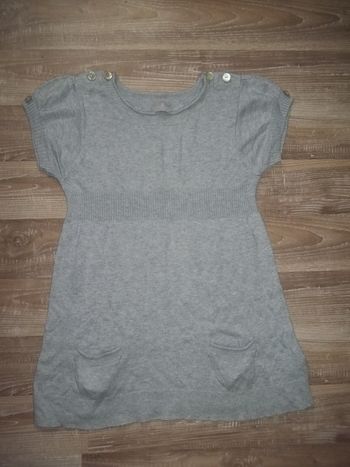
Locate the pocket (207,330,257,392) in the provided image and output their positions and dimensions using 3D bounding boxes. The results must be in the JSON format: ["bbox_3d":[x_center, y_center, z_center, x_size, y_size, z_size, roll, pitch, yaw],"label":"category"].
[{"bbox_3d":[0.087,0.196,0.662,0.075,0.014,0.086,-4,87,-3],"label":"pocket"}]

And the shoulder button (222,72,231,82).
[{"bbox_3d":[0.082,-0.246,0.682,0.013,0.004,0.013,0,87,-3],"label":"shoulder button"}]

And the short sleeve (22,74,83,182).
[{"bbox_3d":[-0.189,-0.162,0.665,0.091,0.030,0.163,0,87,-3],"label":"short sleeve"}]

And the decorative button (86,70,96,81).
[{"bbox_3d":[-0.130,-0.244,0.671,0.013,0.004,0.013,0,87,-3],"label":"decorative button"}]

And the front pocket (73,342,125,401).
[{"bbox_3d":[-0.116,0.209,0.651,0.074,0.014,0.082,-4,87,-3],"label":"front pocket"}]

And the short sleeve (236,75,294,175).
[{"bbox_3d":[0.143,-0.172,0.682,0.090,0.030,0.158,0,87,-3],"label":"short sleeve"}]

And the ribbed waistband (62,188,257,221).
[{"bbox_3d":[-0.020,-0.045,0.673,0.296,0.018,0.047,-1,87,-3],"label":"ribbed waistband"}]

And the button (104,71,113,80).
[{"bbox_3d":[-0.104,-0.245,0.673,0.013,0.004,0.013,0,87,-3],"label":"button"}]

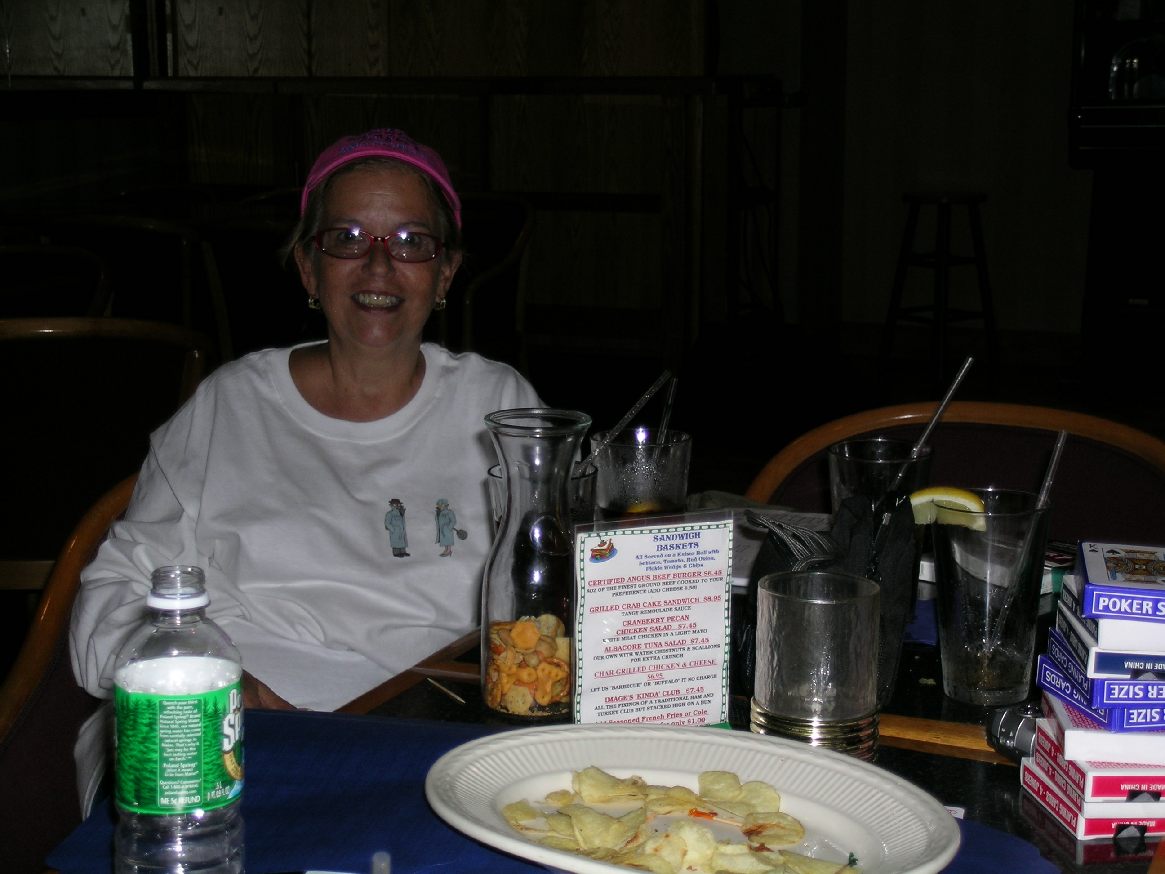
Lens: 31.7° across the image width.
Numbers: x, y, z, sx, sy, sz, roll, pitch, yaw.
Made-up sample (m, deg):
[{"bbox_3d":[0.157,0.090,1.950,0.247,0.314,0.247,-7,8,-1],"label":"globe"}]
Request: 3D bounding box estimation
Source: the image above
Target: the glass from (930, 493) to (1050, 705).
[{"bbox_3d":[0.307,0.122,1.551,0.088,0.149,0.088,0,11,0],"label":"glass"}]

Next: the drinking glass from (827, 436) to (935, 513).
[{"bbox_3d":[0.252,0.084,1.742,0.088,0.149,0.088,0,11,0],"label":"drinking glass"}]

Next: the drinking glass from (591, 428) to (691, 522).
[{"bbox_3d":[0.052,0.073,1.808,0.088,0.149,0.088,0,11,0],"label":"drinking glass"}]

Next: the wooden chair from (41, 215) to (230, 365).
[{"bbox_3d":[-1.061,-0.107,4.818,0.540,0.850,0.550,2,11,12],"label":"wooden chair"}]

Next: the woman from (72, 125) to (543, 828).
[{"bbox_3d":[-0.278,0.261,2.109,0.560,1.160,0.700,-3,11,-12],"label":"woman"}]

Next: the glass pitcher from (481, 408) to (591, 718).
[{"bbox_3d":[-0.030,0.092,1.534,0.088,0.218,0.088,0,11,0],"label":"glass pitcher"}]

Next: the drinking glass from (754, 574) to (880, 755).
[{"bbox_3d":[0.164,0.162,1.429,0.088,0.119,0.088,0,11,0],"label":"drinking glass"}]

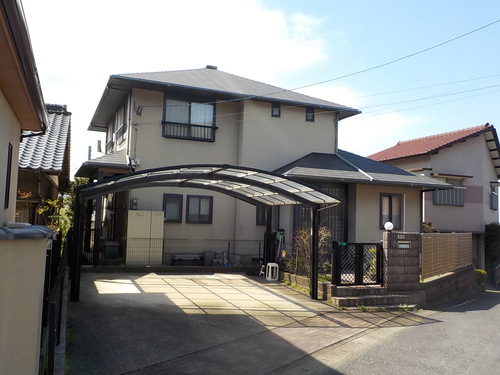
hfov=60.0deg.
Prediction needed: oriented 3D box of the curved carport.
[{"bbox_3d":[-1.463,1.141,10.732,5.540,2.920,4.650,3,-5,-24],"label":"curved carport"}]

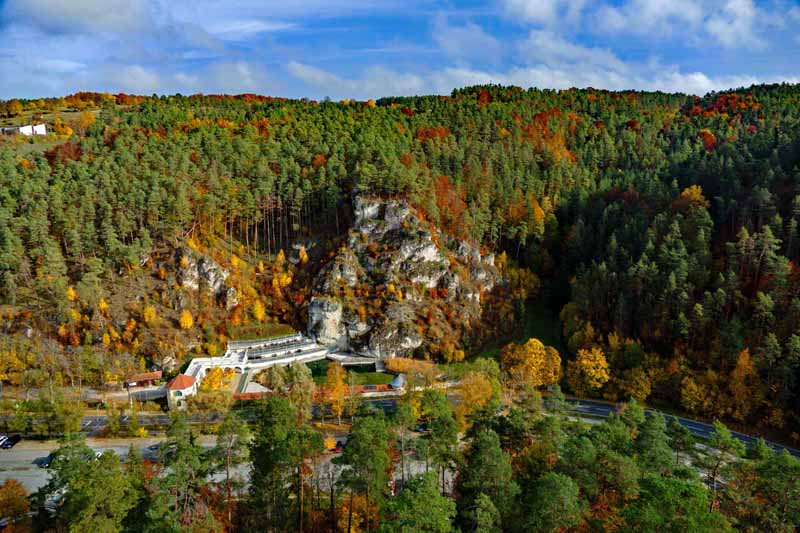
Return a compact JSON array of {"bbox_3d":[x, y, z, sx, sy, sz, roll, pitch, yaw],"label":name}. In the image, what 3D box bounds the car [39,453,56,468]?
[{"bbox_3d":[-81.966,45.278,124.843,1.800,1.500,4.400,-1,9,-6],"label":"car"}]

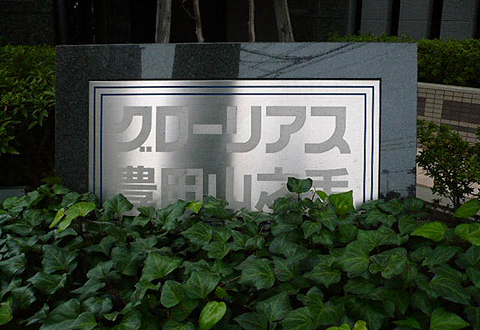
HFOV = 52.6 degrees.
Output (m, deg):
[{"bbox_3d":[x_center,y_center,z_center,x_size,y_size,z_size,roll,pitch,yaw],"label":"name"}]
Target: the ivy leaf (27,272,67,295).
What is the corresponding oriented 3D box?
[{"bbox_3d":[-0.448,0.274,1.125,0.090,0.020,0.083,7,33,21],"label":"ivy leaf"}]

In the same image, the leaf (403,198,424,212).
[{"bbox_3d":[0.611,0.140,1.708,0.076,0.018,0.063,8,47,7],"label":"leaf"}]

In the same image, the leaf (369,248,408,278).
[{"bbox_3d":[0.417,0.271,1.348,0.143,0.030,0.079,-18,43,-20],"label":"leaf"}]

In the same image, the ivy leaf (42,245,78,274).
[{"bbox_3d":[-0.525,0.277,1.420,0.107,0.025,0.082,35,63,21],"label":"ivy leaf"}]

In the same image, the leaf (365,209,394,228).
[{"bbox_3d":[0.380,0.145,1.323,0.080,0.016,0.080,-10,32,-16],"label":"leaf"}]

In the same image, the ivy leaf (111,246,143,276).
[{"bbox_3d":[-0.310,0.258,1.340,0.083,0.018,0.097,-17,53,-13],"label":"ivy leaf"}]

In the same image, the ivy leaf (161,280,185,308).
[{"bbox_3d":[-0.175,0.334,1.260,0.060,0.025,0.071,-34,62,-1],"label":"ivy leaf"}]

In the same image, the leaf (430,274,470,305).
[{"bbox_3d":[0.555,0.328,1.280,0.099,0.025,0.082,27,46,15],"label":"leaf"}]

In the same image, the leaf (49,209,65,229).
[{"bbox_3d":[-0.602,0.176,1.596,0.045,0.022,0.072,-1,50,50],"label":"leaf"}]

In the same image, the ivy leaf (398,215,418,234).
[{"bbox_3d":[0.583,0.206,1.680,0.065,0.020,0.068,7,53,5],"label":"ivy leaf"}]

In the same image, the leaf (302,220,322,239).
[{"bbox_3d":[0.221,0.204,1.514,0.062,0.016,0.070,22,64,11],"label":"leaf"}]

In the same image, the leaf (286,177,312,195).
[{"bbox_3d":[0.224,0.077,1.830,0.098,0.030,0.082,3,41,4],"label":"leaf"}]

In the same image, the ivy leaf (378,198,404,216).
[{"bbox_3d":[0.527,0.141,1.699,0.091,0.018,0.072,5,49,4],"label":"ivy leaf"}]

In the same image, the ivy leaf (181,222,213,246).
[{"bbox_3d":[-0.115,0.181,1.287,0.087,0.016,0.081,4,42,13],"label":"ivy leaf"}]

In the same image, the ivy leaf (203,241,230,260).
[{"bbox_3d":[-0.060,0.217,1.233,0.069,0.016,0.063,10,42,12],"label":"ivy leaf"}]

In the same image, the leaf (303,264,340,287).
[{"bbox_3d":[0.225,0.305,1.340,0.103,0.025,0.069,-4,45,-4],"label":"leaf"}]

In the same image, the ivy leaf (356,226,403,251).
[{"bbox_3d":[0.361,0.187,1.260,0.116,0.018,0.103,8,29,15],"label":"ivy leaf"}]

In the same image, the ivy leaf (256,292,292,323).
[{"bbox_3d":[0.085,0.343,1.171,0.085,0.025,0.094,10,43,11],"label":"ivy leaf"}]

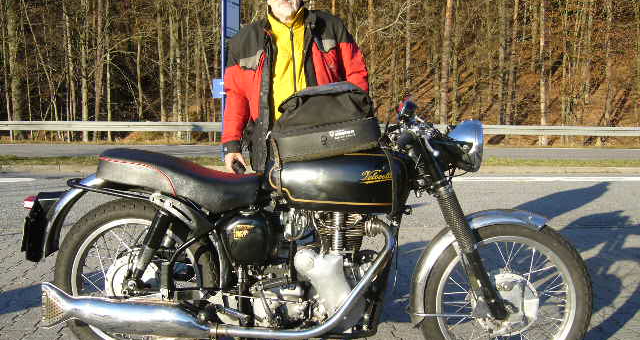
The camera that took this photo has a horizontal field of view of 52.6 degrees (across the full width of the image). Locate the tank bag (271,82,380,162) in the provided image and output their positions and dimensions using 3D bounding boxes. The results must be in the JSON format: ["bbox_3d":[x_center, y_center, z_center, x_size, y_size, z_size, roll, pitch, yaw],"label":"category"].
[{"bbox_3d":[0.026,-0.195,2.407,0.386,0.252,0.267,-8,3,3],"label":"tank bag"}]

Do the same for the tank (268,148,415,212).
[{"bbox_3d":[0.074,0.033,2.418,0.535,0.238,0.267,1,3,2],"label":"tank"}]

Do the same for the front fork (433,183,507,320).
[{"bbox_3d":[0.553,0.287,2.411,0.084,0.554,0.238,-24,-1,10],"label":"front fork"}]

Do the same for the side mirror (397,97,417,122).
[{"bbox_3d":[0.357,-0.249,2.668,0.059,0.109,0.099,-1,3,-20],"label":"side mirror"}]

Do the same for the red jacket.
[{"bbox_3d":[-0.105,-0.341,2.772,0.624,0.713,0.356,0,3,-2],"label":"red jacket"}]

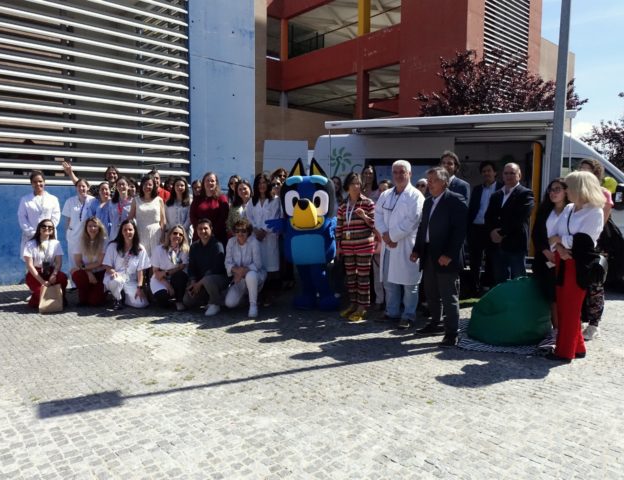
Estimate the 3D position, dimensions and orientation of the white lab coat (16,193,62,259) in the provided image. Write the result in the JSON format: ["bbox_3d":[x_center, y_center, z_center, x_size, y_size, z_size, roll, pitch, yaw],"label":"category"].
[{"bbox_3d":[-3.852,-0.178,6.761,0.560,0.990,0.340,-2,5,-27],"label":"white lab coat"}]

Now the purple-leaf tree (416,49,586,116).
[{"bbox_3d":[4.799,-2.213,12.155,4.300,5.150,4.200,0,5,0],"label":"purple-leaf tree"}]

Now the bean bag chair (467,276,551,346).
[{"bbox_3d":[2.027,0.667,4.901,0.850,0.570,0.880,-4,7,-45],"label":"bean bag chair"}]

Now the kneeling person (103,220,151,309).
[{"bbox_3d":[-2.368,0.284,6.126,0.570,1.060,0.720,-1,5,-20],"label":"kneeling person"}]

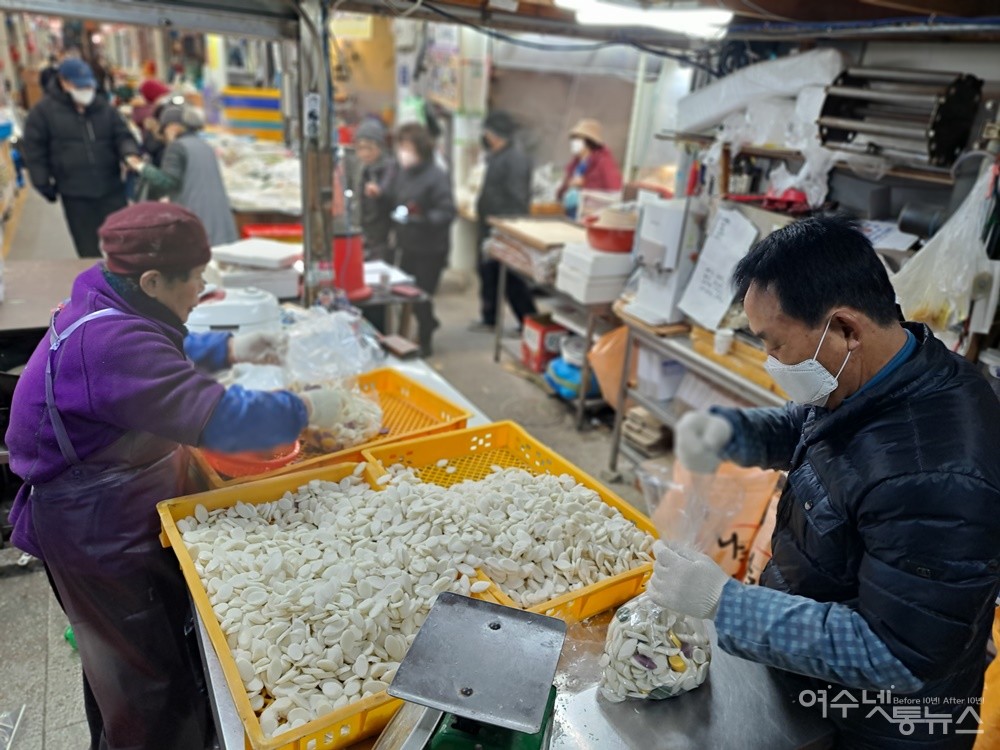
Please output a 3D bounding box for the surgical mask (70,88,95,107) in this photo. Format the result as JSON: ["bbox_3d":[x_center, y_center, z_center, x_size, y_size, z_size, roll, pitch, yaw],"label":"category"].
[{"bbox_3d":[-2.582,-1.716,4.287,0.080,0.115,0.140,36,37,31],"label":"surgical mask"}]

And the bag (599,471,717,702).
[{"bbox_3d":[0.246,0.330,1.070,0.170,0.330,0.150,3,21,0],"label":"bag"}]

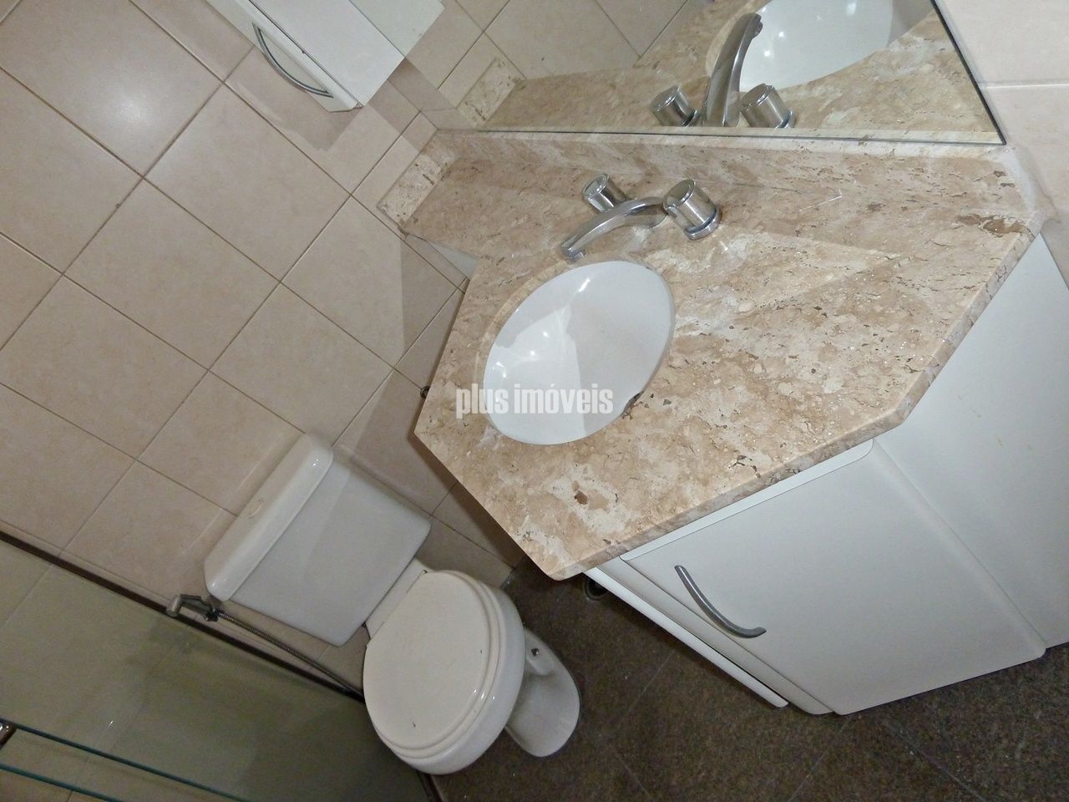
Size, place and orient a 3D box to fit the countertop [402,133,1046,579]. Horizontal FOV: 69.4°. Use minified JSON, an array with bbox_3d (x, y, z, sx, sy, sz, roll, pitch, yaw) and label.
[{"bbox_3d":[-0.053,-0.179,1.174,0.504,0.099,1.364,-51,31,-2],"label":"countertop"}]

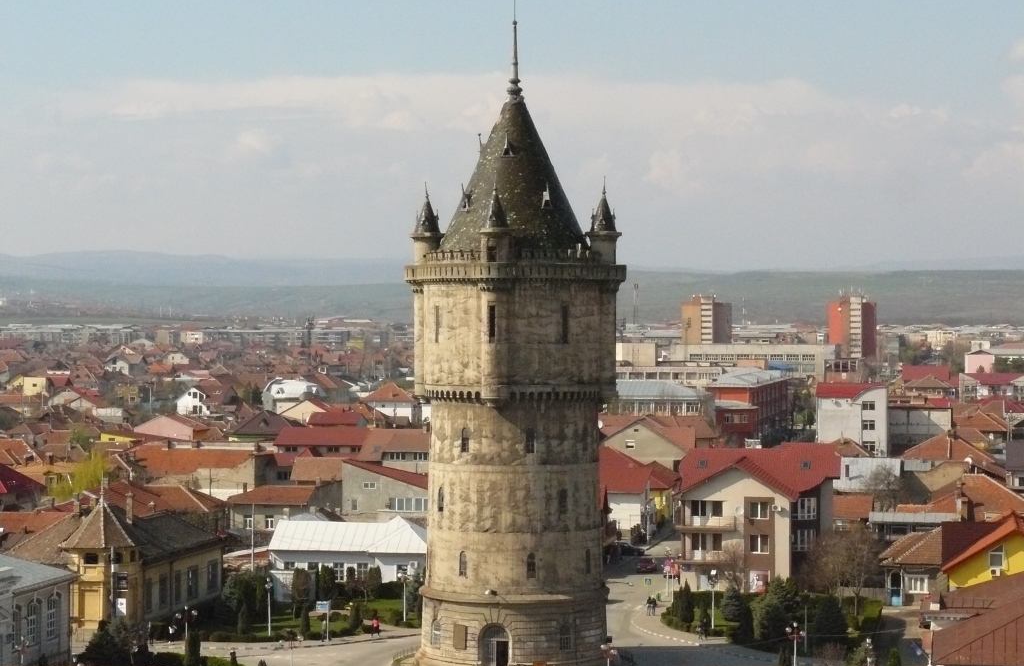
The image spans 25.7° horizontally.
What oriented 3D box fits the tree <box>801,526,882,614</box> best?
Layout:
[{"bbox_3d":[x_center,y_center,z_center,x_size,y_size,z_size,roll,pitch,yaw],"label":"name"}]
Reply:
[{"bbox_3d":[28.274,20.305,192.915,7.000,7.700,6.500,0,1,0],"label":"tree"}]

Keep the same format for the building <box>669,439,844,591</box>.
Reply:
[{"bbox_3d":[23.864,17.744,215.897,15.300,13.000,15.500,0,1,12],"label":"building"}]

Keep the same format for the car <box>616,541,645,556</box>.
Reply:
[{"bbox_3d":[12.350,23.231,243.556,4.300,1.450,1.750,0,1,10],"label":"car"}]

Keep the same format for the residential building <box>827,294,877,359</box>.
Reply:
[{"bbox_3d":[156.525,0.102,1035.000,17.000,32.000,17.000,0,1,33],"label":"residential building"}]

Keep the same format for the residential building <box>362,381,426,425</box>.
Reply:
[{"bbox_3d":[-26.044,16.038,503.135,10.500,10.300,10.500,0,1,12],"label":"residential building"}]

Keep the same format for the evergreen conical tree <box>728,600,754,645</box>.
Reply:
[{"bbox_3d":[17.892,22.524,175.272,2.000,3.600,2.000,0,1,0],"label":"evergreen conical tree"}]

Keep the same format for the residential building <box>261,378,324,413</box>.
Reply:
[{"bbox_3d":[-52.257,16.029,530.231,13.000,9.800,11.000,0,1,-18],"label":"residential building"}]

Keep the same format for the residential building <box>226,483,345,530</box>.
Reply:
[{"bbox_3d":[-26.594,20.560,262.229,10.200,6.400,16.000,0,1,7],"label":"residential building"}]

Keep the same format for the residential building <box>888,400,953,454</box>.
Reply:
[{"bbox_3d":[71.282,17.318,395.446,12.000,9.800,11.000,0,1,8],"label":"residential building"}]

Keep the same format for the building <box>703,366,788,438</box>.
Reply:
[{"bbox_3d":[49.198,14.762,469.329,11.500,13.500,50.000,0,1,13],"label":"building"}]

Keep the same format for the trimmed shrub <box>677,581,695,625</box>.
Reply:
[{"bbox_3d":[14.500,22.508,187.350,1.400,3.400,1.400,0,1,0],"label":"trimmed shrub"}]

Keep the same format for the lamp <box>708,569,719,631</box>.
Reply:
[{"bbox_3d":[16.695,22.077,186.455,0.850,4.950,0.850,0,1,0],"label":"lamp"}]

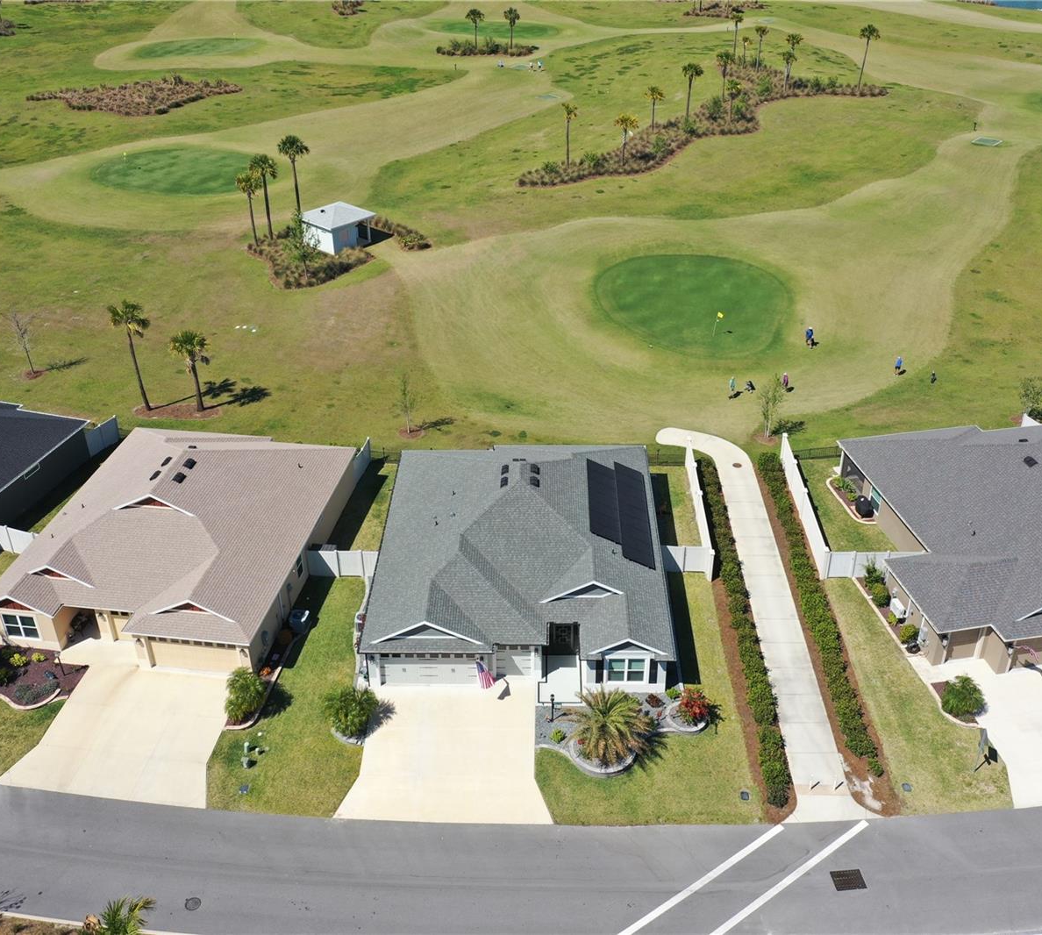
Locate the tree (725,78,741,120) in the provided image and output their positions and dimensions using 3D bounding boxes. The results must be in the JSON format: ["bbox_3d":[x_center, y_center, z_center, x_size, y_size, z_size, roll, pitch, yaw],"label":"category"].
[{"bbox_3d":[28.785,-50.086,148.979,2.150,5.757,2.150,-1,31,0],"label":"tree"}]

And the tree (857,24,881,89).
[{"bbox_3d":[46.976,-55.978,149.140,2.900,8.670,2.900,-1,33,0],"label":"tree"}]

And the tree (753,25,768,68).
[{"bbox_3d":[38.874,-68.444,177.822,2.300,6.874,2.300,-1,31,0],"label":"tree"}]

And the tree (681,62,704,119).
[{"bbox_3d":[21.342,-47.426,137.834,2.800,7.140,2.800,-1,33,0],"label":"tree"}]

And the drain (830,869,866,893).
[{"bbox_3d":[13.451,16.948,44.771,1.230,0.060,0.940,-3,31,-3],"label":"drain"}]

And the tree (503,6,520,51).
[{"bbox_3d":[-1.509,-69.926,174.061,2.600,6.520,2.600,-1,33,0],"label":"tree"}]

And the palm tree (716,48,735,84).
[{"bbox_3d":[29.839,-57.743,160.299,2.800,7.038,2.800,-1,31,0],"label":"palm tree"}]

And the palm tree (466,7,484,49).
[{"bbox_3d":[-7.224,-70.217,174.782,2.900,6.380,2.900,-1,33,0],"label":"palm tree"}]

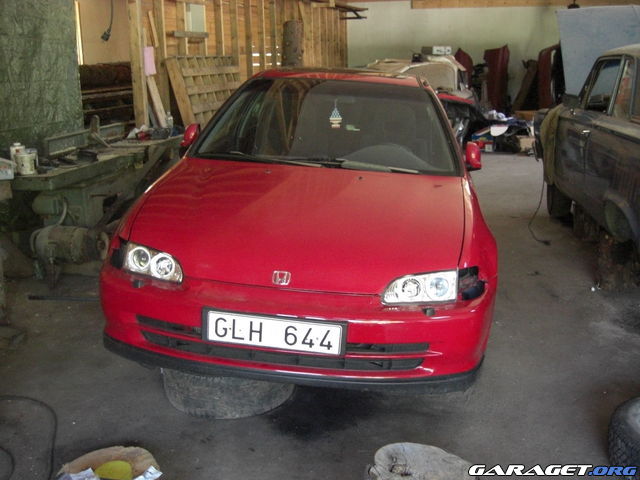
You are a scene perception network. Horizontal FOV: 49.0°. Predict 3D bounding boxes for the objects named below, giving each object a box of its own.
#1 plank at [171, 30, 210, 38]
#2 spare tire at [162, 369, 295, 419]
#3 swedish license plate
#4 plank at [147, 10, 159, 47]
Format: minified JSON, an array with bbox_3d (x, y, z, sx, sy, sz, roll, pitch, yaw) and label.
[{"bbox_3d":[-1.650,-2.655,9.120,0.055,0.074,1.030,2,15,15],"label":"plank"},{"bbox_3d":[-0.397,0.584,3.100,0.575,0.180,0.575,0,14,6],"label":"spare tire"},{"bbox_3d":[-0.162,0.331,2.490,0.485,0.113,0.015,5,15,9],"label":"swedish license plate"},{"bbox_3d":[-1.946,-2.463,8.200,0.035,0.410,0.065,-1,20,16],"label":"plank"}]

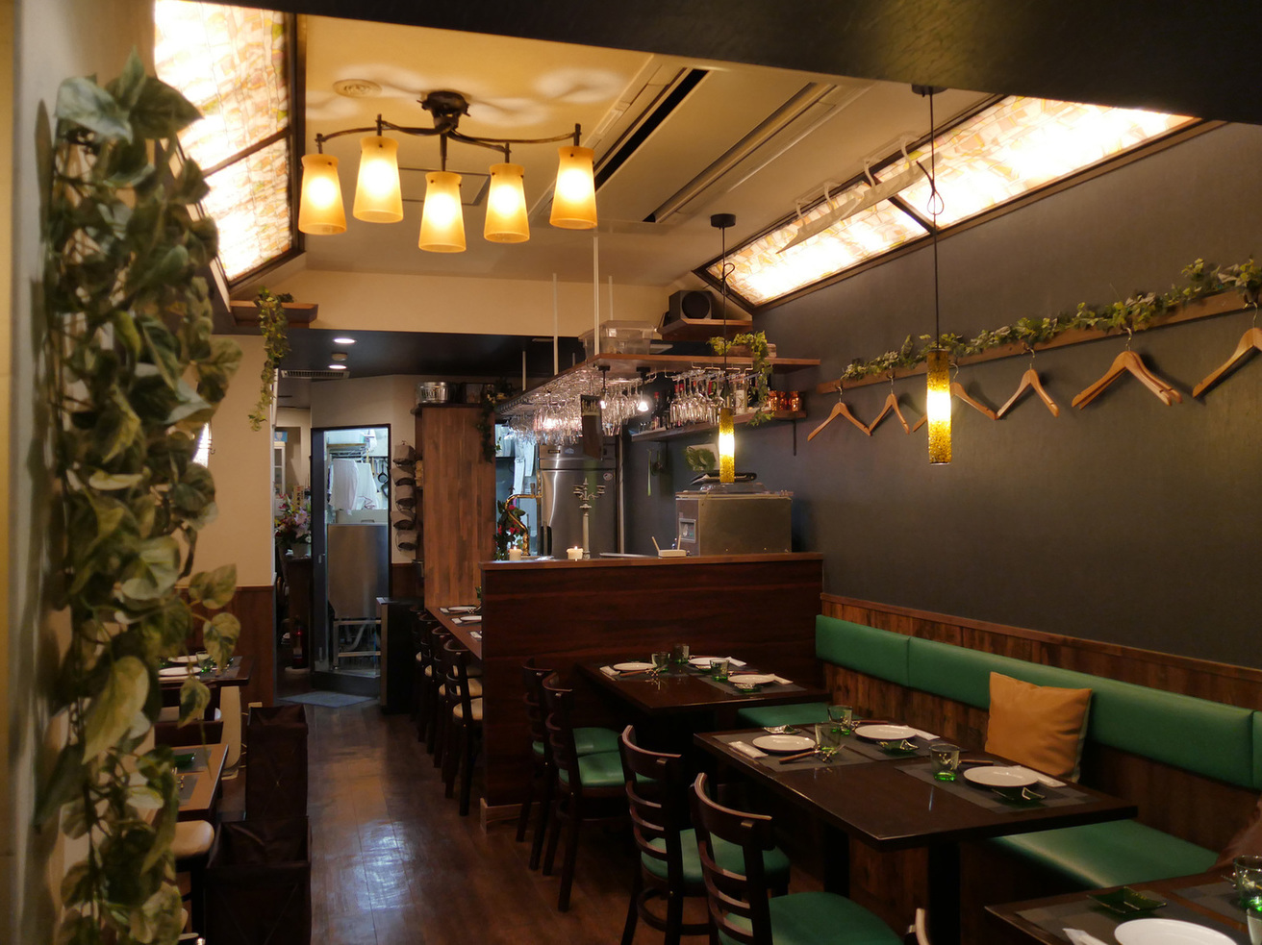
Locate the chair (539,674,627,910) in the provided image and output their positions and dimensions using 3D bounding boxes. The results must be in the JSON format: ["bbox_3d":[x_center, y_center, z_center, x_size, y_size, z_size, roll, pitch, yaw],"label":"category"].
[{"bbox_3d":[-0.102,1.221,4.031,0.490,0.806,0.420,0,-1,-15],"label":"chair"}]

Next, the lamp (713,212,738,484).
[{"bbox_3d":[0.408,-0.523,4.384,0.110,1.138,0.110,-1,-1,0],"label":"lamp"}]

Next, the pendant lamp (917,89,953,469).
[{"bbox_3d":[0.896,-0.608,2.994,0.105,1.165,0.105,0,-1,-18],"label":"pendant lamp"}]

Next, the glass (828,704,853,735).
[{"bbox_3d":[0.662,0.786,3.230,0.079,0.083,0.079,-1,-1,0],"label":"glass"}]

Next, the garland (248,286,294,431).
[{"bbox_3d":[-1.714,-0.541,4.865,0.211,0.691,0.170,0,-1,-18],"label":"garland"}]

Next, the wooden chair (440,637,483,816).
[{"bbox_3d":[-0.671,1.252,5.134,0.490,0.806,0.420,0,-1,-18],"label":"wooden chair"}]

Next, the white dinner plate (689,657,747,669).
[{"bbox_3d":[0.355,0.849,4.569,0.187,0.022,0.187,0,-1,-18],"label":"white dinner plate"}]

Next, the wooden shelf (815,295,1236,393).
[{"bbox_3d":[1.345,-0.457,3.974,0.027,0.058,2.632,0,-1,-18],"label":"wooden shelf"}]

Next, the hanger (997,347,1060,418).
[{"bbox_3d":[1.401,-0.326,3.615,0.050,0.236,0.425,0,-1,-8],"label":"hanger"}]

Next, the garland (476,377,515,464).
[{"bbox_3d":[-0.925,-0.356,6.943,0.243,0.565,0.200,0,-1,-18],"label":"garland"}]

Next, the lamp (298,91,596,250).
[{"bbox_3d":[-0.575,-0.932,3.189,0.910,0.470,0.440,-1,-1,0],"label":"lamp"}]

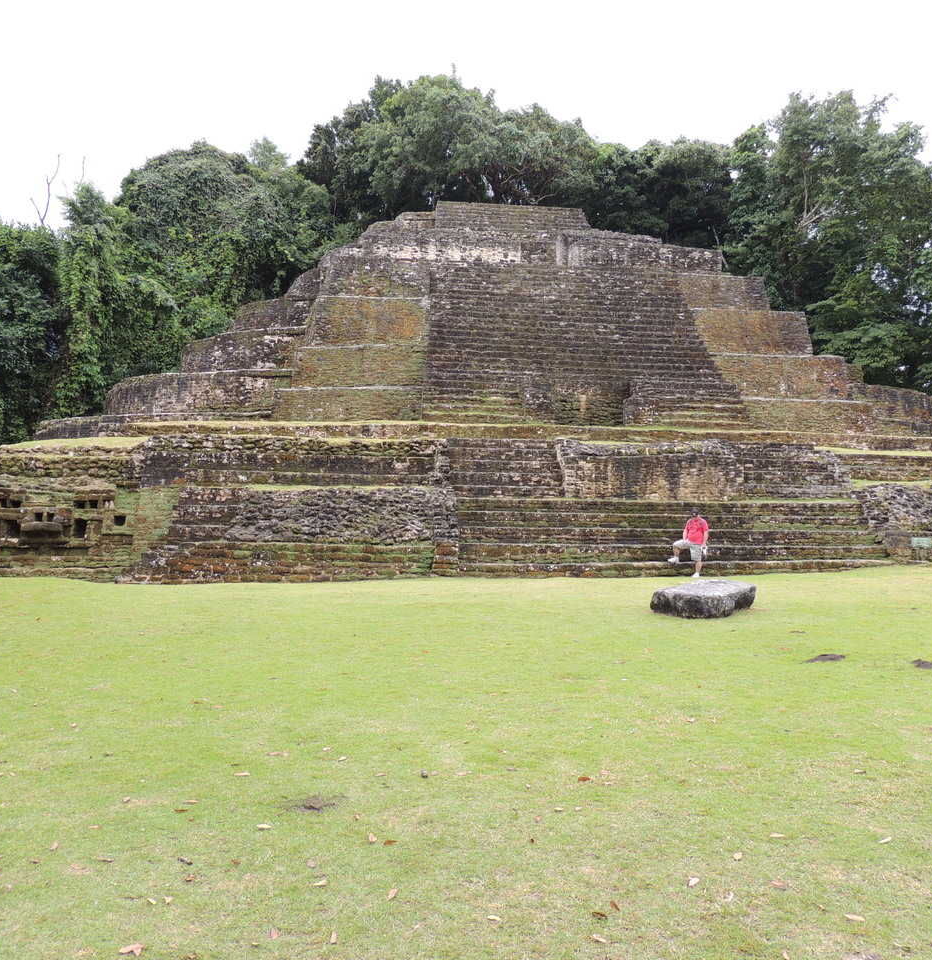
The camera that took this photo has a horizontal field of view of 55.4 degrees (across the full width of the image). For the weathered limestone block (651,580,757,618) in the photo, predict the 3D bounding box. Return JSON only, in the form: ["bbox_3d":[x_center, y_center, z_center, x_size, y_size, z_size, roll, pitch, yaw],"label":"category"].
[{"bbox_3d":[4.290,2.109,15.687,1.178,0.394,2.102,-1,-2,34],"label":"weathered limestone block"}]

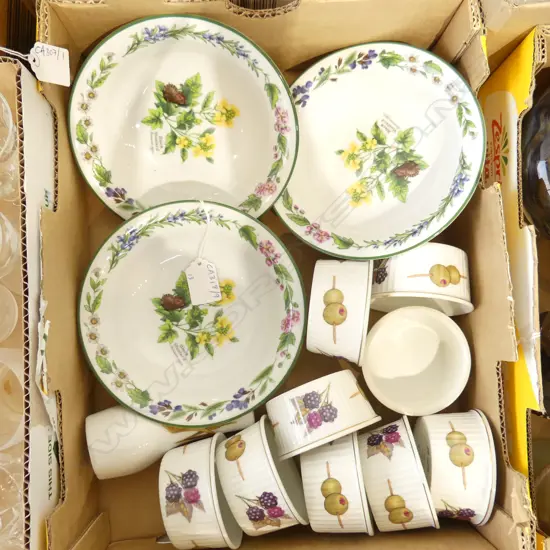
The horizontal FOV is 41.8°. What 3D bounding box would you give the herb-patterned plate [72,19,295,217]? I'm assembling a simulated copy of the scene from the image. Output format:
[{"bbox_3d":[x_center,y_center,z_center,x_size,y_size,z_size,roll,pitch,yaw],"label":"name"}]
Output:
[{"bbox_3d":[-0.065,-0.111,0.542,0.166,0.047,0.166,2,116,4],"label":"herb-patterned plate"}]

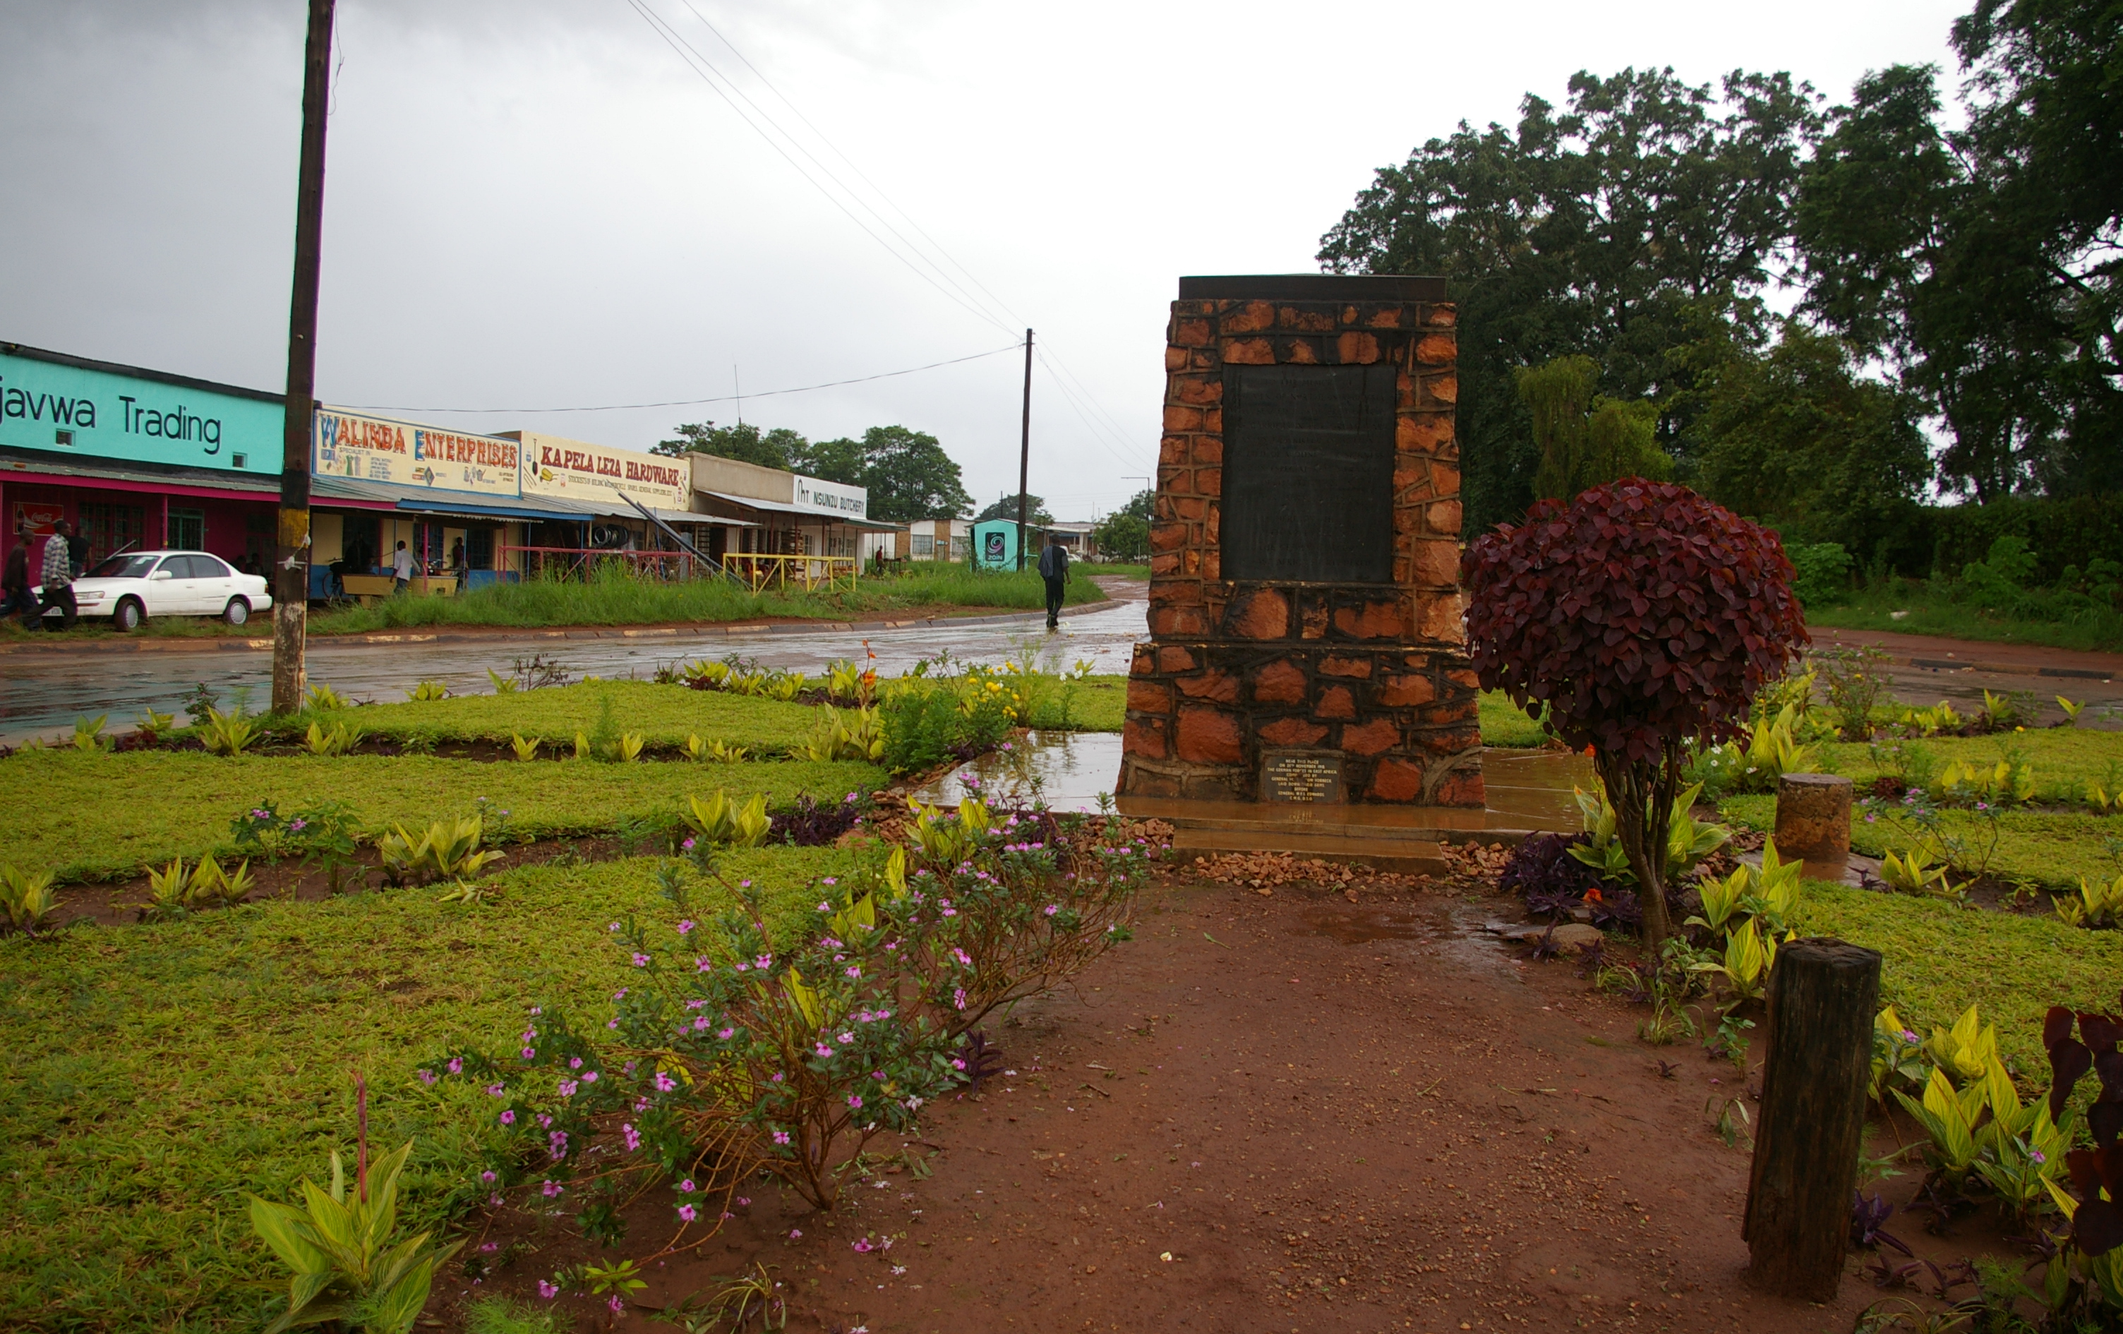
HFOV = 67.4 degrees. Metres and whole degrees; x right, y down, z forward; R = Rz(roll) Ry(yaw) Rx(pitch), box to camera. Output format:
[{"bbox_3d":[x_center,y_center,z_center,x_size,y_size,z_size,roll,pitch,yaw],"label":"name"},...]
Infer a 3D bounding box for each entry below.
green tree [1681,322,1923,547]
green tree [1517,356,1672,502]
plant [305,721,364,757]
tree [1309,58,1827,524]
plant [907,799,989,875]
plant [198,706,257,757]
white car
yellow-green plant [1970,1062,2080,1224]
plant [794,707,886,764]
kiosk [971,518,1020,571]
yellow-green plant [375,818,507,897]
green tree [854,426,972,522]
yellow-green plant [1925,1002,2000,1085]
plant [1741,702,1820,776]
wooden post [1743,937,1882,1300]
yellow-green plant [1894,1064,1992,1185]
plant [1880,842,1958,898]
[{"bbox_3d":[22.013,-5.746,47.671,7.555,9.073,7.177,3,4,24],"label":"green tree"},{"bbox_3d":[15.129,-5.072,45.727,4.672,7.605,4.439,3,4,18],"label":"green tree"},{"bbox_3d":[-5.158,0.495,11.295,0.423,0.200,0.402,0,4,-25],"label":"plant"},{"bbox_3d":[15.189,-10.119,47.529,15.214,15.963,13.693,2,4,17],"label":"tree"},{"bbox_3d":[-0.508,0.746,7.190,0.360,0.310,0.340,1,4,-4],"label":"plant"},{"bbox_3d":[-5.861,0.436,11.174,0.396,0.294,0.376,0,5,-28],"label":"plant"},{"bbox_3d":[-16.620,-1.400,29.150,1.690,1.380,4.250,2,4,17],"label":"white car"},{"bbox_3d":[2.179,1.065,3.597,0.252,0.338,0.227,3,4,32],"label":"yellow-green plant"},{"bbox_3d":[-1.548,0.460,11.136,0.610,0.360,0.450,1,4,-8],"label":"plant"},{"bbox_3d":[-2.352,-4.329,58.598,1.750,2.200,1.700,1,3,4],"label":"kiosk"},{"bbox_3d":[-2.806,0.831,7.197,0.547,0.277,0.519,0,4,-21],"label":"yellow-green plant"},{"bbox_3d":[-8.766,-9.607,95.000,7.400,9.500,7.200,1,4,-5],"label":"green tree"},{"bbox_3d":[2.489,1.056,4.396,0.207,0.257,0.186,3,4,30],"label":"yellow-green plant"},{"bbox_3d":[5.073,0.520,11.200,0.530,0.470,0.460,3,4,24],"label":"plant"},{"bbox_3d":[1.523,0.911,3.223,0.206,0.676,0.206,5,4,26],"label":"wooden post"},{"bbox_3d":[2.349,1.213,4.226,0.253,0.287,0.240,4,5,30],"label":"yellow-green plant"},{"bbox_3d":[3.873,0.906,7.178,0.360,0.225,0.324,3,4,29],"label":"plant"}]

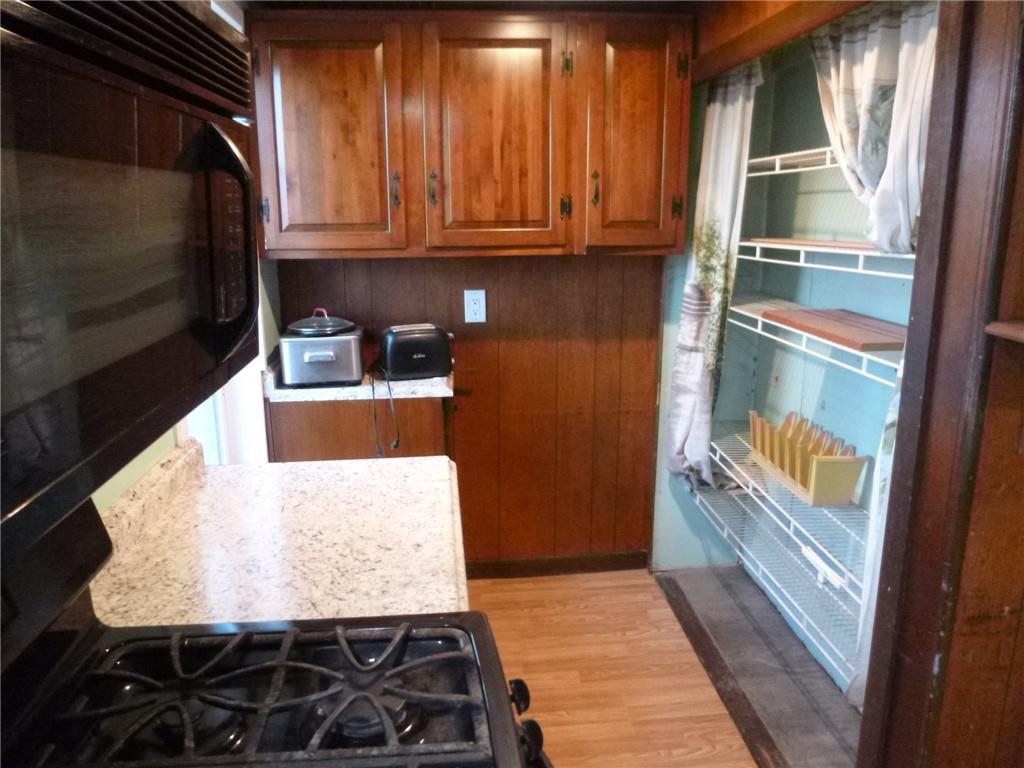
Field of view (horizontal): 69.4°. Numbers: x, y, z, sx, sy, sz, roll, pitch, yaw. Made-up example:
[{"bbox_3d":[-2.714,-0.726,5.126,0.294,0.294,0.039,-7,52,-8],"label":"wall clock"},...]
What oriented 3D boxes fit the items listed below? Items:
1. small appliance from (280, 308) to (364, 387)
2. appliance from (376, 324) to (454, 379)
[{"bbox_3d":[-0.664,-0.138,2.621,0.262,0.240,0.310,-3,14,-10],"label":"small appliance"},{"bbox_3d":[-0.346,-0.122,2.680,0.248,0.178,0.160,-5,14,-18],"label":"appliance"}]

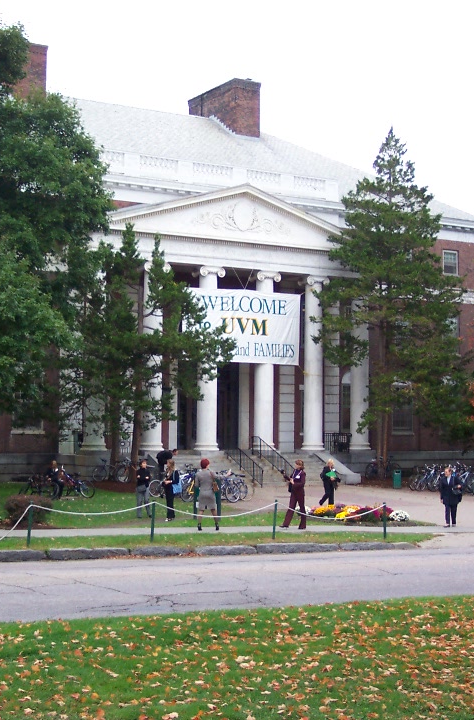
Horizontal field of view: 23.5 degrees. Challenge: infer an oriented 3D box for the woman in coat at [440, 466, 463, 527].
[{"bbox_3d":[5.694,3.674,30.400,0.580,1.613,0.360,0,-4,7],"label":"woman in coat"}]

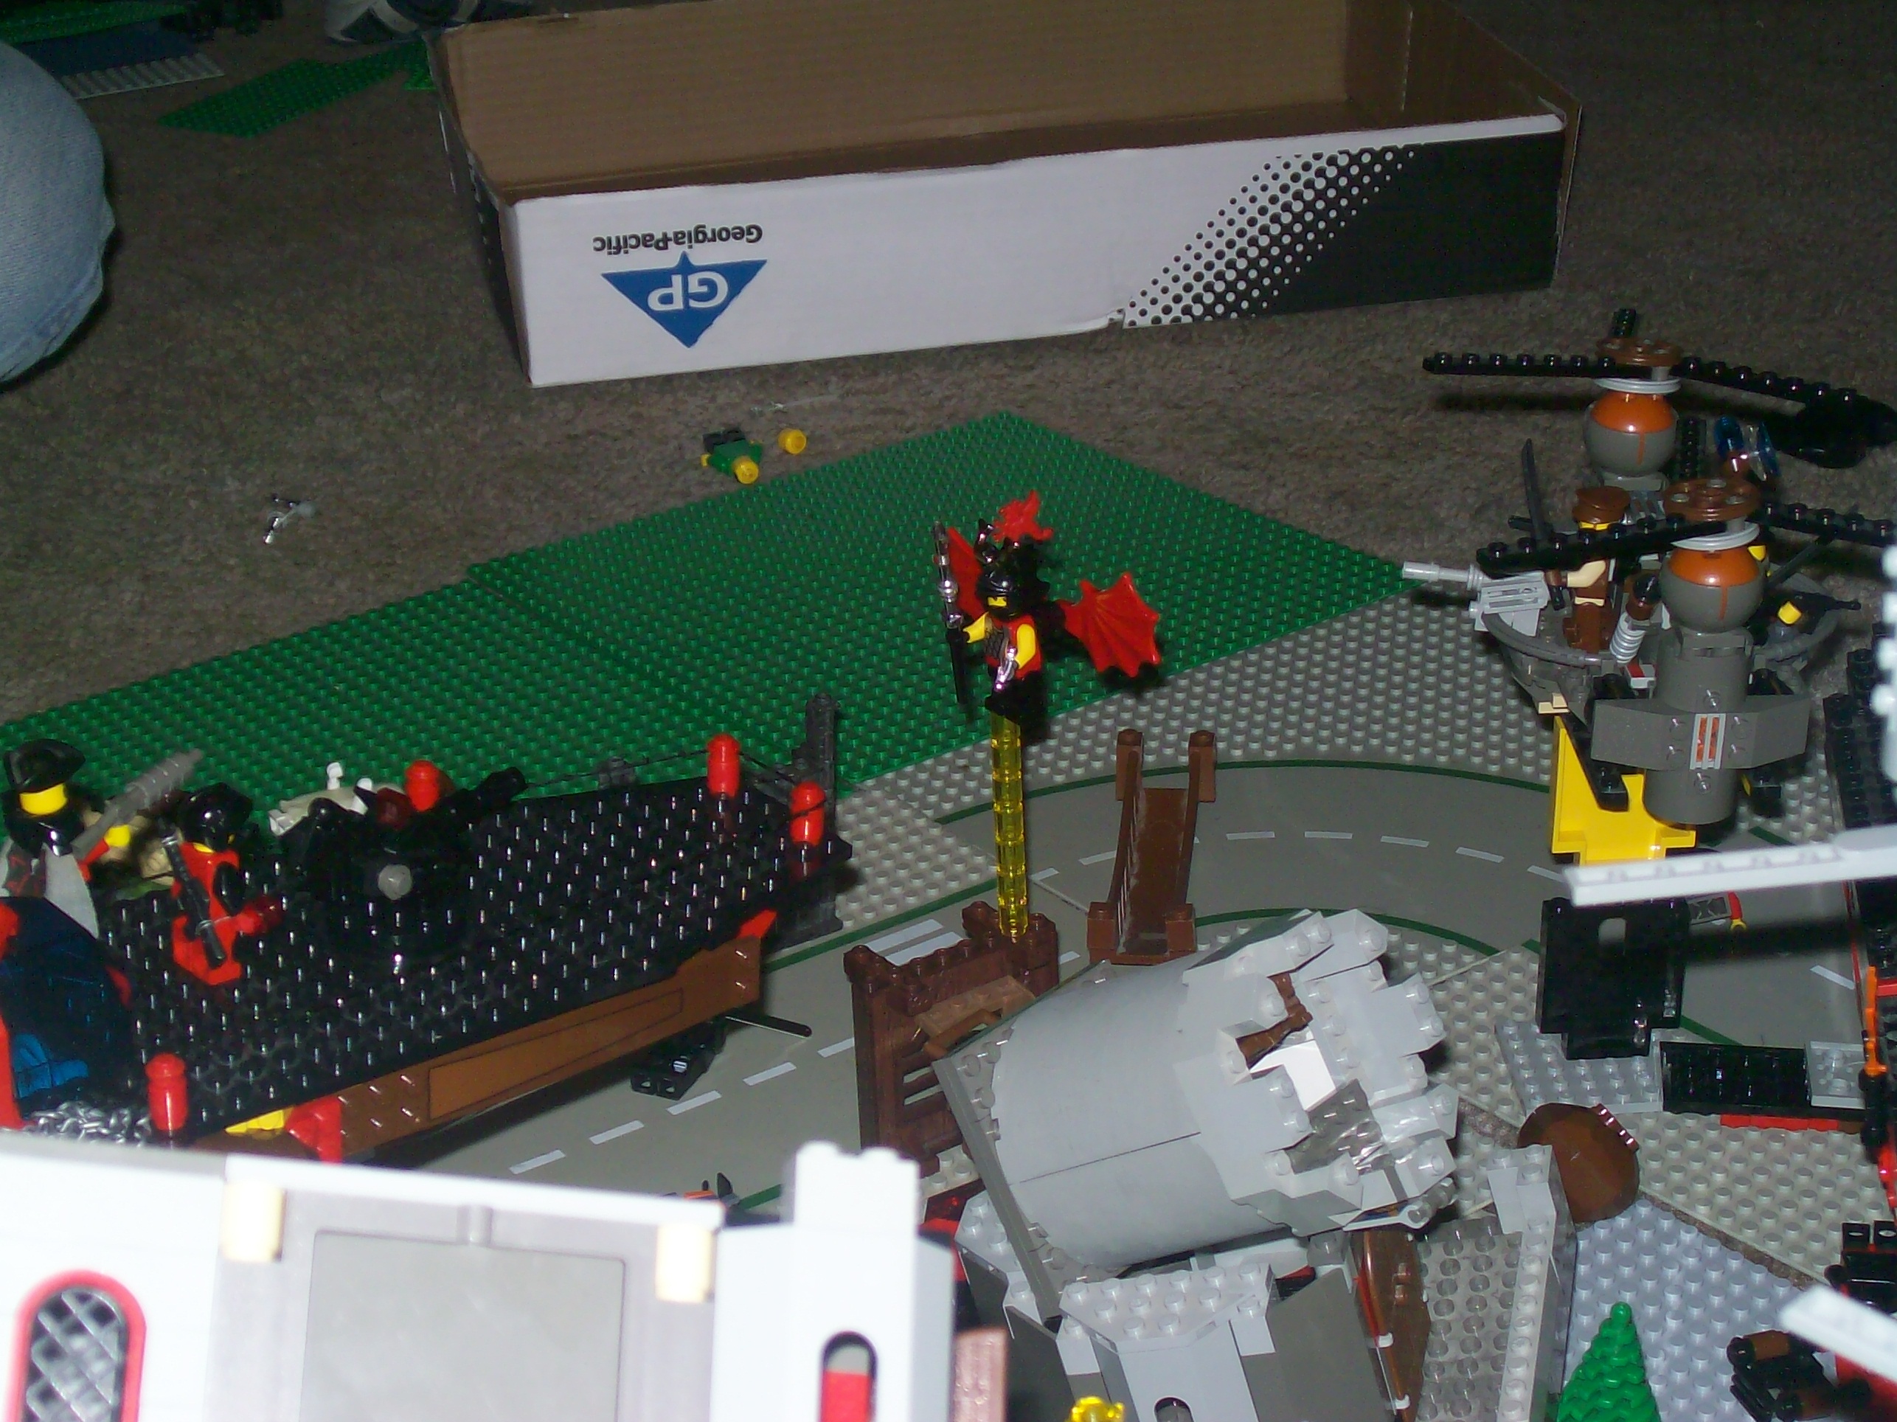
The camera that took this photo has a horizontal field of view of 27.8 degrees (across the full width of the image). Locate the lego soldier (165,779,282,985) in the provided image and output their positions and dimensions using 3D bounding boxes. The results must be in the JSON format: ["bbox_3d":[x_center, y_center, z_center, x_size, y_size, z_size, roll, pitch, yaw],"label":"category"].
[{"bbox_3d":[-0.160,0.036,0.834,0.019,0.043,0.019,-17,31,-38],"label":"lego soldier"}]

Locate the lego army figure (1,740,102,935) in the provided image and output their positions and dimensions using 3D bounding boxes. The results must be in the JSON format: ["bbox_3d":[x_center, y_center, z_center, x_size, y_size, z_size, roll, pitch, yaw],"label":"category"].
[{"bbox_3d":[-0.198,0.029,0.842,0.023,0.046,0.018,13,26,21],"label":"lego army figure"}]

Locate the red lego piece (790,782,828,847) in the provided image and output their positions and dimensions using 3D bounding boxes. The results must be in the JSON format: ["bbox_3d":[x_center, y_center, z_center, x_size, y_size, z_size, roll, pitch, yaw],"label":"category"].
[{"bbox_3d":[-0.033,0.023,0.914,0.008,0.015,0.008,3,24,-1],"label":"red lego piece"}]

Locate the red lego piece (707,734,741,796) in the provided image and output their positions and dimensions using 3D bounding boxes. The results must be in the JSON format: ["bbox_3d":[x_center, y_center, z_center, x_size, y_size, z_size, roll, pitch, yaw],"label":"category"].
[{"bbox_3d":[-0.055,0.013,0.936,0.008,0.015,0.008,3,24,-1],"label":"red lego piece"}]

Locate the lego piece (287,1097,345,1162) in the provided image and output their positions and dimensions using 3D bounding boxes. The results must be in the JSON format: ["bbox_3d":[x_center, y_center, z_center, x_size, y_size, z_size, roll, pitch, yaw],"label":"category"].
[{"bbox_3d":[-0.131,0.087,0.794,0.013,0.015,0.007,-17,31,-38],"label":"lego piece"}]

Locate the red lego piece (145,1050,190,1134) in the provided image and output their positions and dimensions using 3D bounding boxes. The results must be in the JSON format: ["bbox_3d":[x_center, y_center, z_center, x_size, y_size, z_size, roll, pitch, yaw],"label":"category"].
[{"bbox_3d":[-0.158,0.077,0.776,0.008,0.015,0.008,3,24,-1],"label":"red lego piece"}]

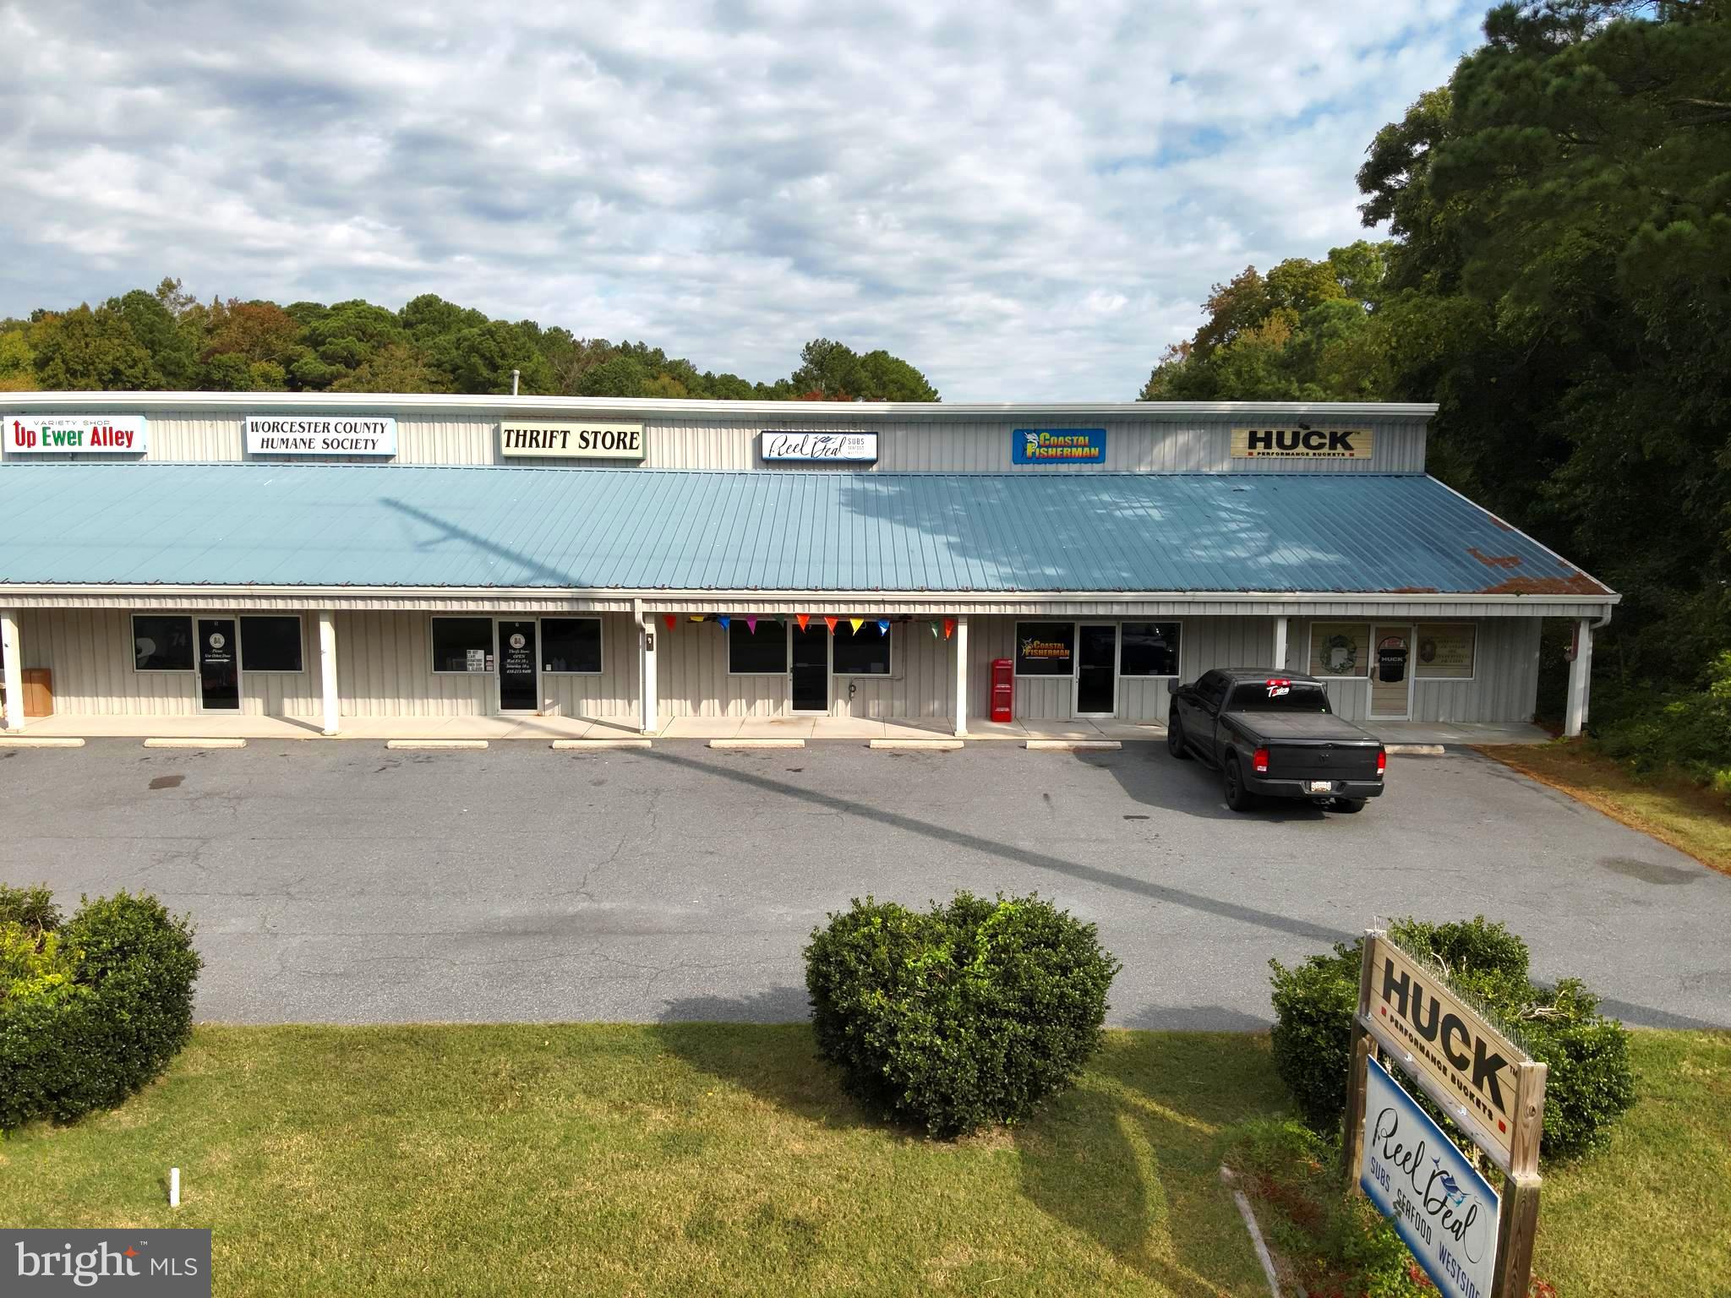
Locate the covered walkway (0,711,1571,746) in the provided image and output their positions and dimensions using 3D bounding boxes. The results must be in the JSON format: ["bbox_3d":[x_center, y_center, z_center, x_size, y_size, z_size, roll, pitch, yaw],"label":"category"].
[{"bbox_3d":[-1.765,1.696,24.864,31.616,0.160,2.718,0,7,-1],"label":"covered walkway"}]

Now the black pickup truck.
[{"bbox_3d":[6.874,1.382,20.673,2.100,1.960,5.840,0,8,1],"label":"black pickup truck"}]

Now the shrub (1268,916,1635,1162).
[{"bbox_3d":[4.660,3.063,9.700,2.550,1.580,2.350,0,7,0],"label":"shrub"}]

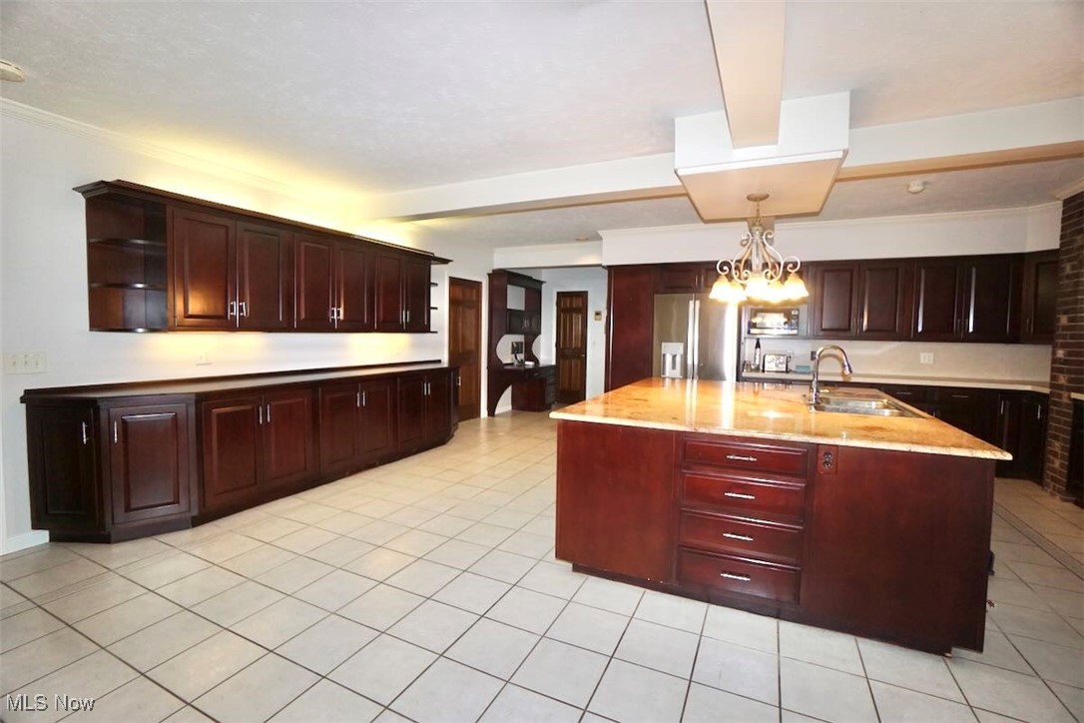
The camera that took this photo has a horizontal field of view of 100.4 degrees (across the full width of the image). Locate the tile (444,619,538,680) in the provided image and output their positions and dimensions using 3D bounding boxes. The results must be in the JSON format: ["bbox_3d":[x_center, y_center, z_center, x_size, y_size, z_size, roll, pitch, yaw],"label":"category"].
[{"bbox_3d":[-0.202,1.215,1.925,0.305,0.010,0.305,2,3,25],"label":"tile"}]

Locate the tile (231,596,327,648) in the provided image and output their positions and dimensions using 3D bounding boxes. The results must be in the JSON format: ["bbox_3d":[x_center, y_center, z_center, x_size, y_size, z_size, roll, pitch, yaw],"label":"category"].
[{"bbox_3d":[-1.176,1.176,2.038,0.305,0.010,0.305,2,3,25],"label":"tile"}]

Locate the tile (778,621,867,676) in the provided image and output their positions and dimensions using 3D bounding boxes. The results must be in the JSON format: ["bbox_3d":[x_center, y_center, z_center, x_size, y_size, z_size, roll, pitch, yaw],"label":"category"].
[{"bbox_3d":[1.175,1.208,1.921,0.303,0.010,0.303,2,3,25],"label":"tile"}]

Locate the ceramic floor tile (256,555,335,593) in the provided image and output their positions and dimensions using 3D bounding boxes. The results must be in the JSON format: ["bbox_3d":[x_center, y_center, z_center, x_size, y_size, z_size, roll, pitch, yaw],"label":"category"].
[{"bbox_3d":[-1.333,1.154,2.444,0.305,0.010,0.305,2,3,25],"label":"ceramic floor tile"}]

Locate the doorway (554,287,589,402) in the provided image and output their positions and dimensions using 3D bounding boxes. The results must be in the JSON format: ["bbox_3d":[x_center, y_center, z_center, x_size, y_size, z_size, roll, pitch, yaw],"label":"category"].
[{"bbox_3d":[0.543,-0.201,8.787,0.690,2.110,0.120,2,3,25],"label":"doorway"}]

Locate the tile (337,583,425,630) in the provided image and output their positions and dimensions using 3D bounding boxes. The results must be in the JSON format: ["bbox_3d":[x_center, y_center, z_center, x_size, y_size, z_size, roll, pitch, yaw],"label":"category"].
[{"bbox_3d":[-0.775,1.194,2.203,0.305,0.010,0.305,2,3,25],"label":"tile"}]

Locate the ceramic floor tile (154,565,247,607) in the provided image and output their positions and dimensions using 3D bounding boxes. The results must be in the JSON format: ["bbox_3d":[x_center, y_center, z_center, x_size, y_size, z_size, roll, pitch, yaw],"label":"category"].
[{"bbox_3d":[-1.718,1.137,2.286,0.303,0.010,0.303,2,3,25],"label":"ceramic floor tile"}]

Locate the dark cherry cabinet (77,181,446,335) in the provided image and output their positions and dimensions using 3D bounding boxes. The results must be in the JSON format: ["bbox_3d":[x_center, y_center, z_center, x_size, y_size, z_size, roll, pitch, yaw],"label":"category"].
[{"bbox_3d":[-1.971,-0.710,4.222,0.370,0.880,3.360,2,3,25],"label":"dark cherry cabinet"}]

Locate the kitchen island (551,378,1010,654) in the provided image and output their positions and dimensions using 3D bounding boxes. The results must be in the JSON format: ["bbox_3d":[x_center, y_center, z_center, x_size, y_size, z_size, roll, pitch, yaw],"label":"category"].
[{"bbox_3d":[1.451,0.719,3.261,1.900,0.910,2.560,2,3,25],"label":"kitchen island"}]

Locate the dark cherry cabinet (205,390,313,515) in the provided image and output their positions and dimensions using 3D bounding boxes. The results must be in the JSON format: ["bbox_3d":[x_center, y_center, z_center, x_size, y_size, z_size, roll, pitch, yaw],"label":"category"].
[{"bbox_3d":[-2.333,0.602,3.499,0.590,0.780,0.890,2,3,24],"label":"dark cherry cabinet"}]

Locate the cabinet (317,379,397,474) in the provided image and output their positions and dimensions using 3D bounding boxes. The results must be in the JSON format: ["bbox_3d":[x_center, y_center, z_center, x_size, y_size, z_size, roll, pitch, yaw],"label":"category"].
[{"bbox_3d":[-1.902,0.555,4.240,0.575,0.735,0.880,2,3,25],"label":"cabinet"}]

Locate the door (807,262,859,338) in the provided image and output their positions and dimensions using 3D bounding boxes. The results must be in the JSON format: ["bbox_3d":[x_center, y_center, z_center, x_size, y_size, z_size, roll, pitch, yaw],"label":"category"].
[{"bbox_3d":[3.321,-0.691,5.109,0.445,0.840,0.020,2,3,21],"label":"door"}]

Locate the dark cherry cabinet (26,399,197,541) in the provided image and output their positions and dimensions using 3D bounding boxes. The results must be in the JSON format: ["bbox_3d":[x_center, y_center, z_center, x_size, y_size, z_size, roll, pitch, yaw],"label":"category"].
[{"bbox_3d":[-2.689,0.683,2.887,0.672,0.890,0.573,-2,4,-43],"label":"dark cherry cabinet"}]

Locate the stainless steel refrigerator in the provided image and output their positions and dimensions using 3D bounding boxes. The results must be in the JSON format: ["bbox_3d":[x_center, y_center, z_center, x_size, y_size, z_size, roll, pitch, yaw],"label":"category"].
[{"bbox_3d":[1.877,0.141,5.471,0.920,1.800,0.760,2,3,25],"label":"stainless steel refrigerator"}]

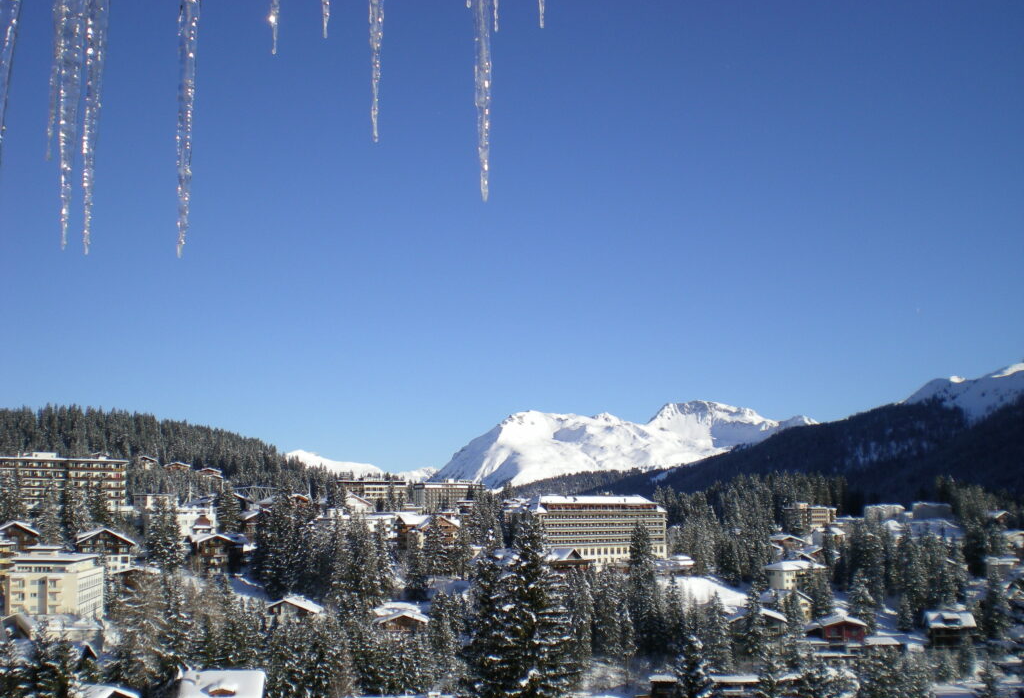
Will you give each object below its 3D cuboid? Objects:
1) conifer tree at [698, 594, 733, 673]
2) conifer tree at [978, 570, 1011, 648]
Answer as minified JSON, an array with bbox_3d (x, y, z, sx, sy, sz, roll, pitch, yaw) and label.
[{"bbox_3d":[47.430,66.260,262.000,7.600,18.400,7.600,-1,-8,0],"label":"conifer tree"},{"bbox_3d":[124.910,67.130,291.000,7.880,19.730,7.880,-1,-9,0],"label":"conifer tree"}]

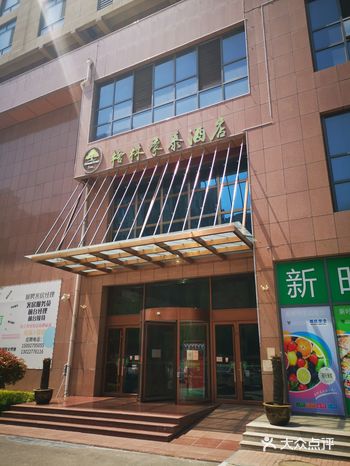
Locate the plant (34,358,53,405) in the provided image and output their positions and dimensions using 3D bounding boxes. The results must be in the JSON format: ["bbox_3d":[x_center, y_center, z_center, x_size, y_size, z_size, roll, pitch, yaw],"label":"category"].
[{"bbox_3d":[-4.035,4.634,11.407,0.603,1.310,0.603,-9,-21,25],"label":"plant"}]

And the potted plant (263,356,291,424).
[{"bbox_3d":[2.240,3.451,8.048,0.614,1.383,0.614,-9,-21,25],"label":"potted plant"}]

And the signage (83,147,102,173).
[{"bbox_3d":[-3.437,-3.044,15.101,1.061,1.238,0.125,-9,-21,25],"label":"signage"}]

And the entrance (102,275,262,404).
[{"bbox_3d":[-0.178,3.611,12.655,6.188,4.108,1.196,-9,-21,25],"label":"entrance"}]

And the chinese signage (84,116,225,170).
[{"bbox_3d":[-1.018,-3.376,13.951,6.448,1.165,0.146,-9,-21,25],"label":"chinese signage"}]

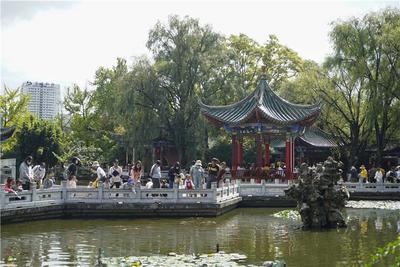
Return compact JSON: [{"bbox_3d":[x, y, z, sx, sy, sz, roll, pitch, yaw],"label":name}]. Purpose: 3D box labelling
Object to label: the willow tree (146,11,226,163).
[{"bbox_3d":[-1.253,-2.665,41.322,6.600,13.700,6.600,0,-4,0],"label":"willow tree"}]

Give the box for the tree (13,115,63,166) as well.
[{"bbox_3d":[-13.588,1.376,43.020,3.900,5.800,3.800,0,-4,0],"label":"tree"}]

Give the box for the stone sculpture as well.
[{"bbox_3d":[3.919,1.954,17.201,2.100,2.360,1.750,-1,-4,13],"label":"stone sculpture"}]

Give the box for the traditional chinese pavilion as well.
[{"bbox_3d":[3.710,-0.261,30.107,6.800,7.000,7.300,-1,-5,15],"label":"traditional chinese pavilion"}]

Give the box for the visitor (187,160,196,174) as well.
[{"bbox_3d":[-0.326,2.025,22.210,0.500,1.670,0.350,-2,-5,20],"label":"visitor"}]

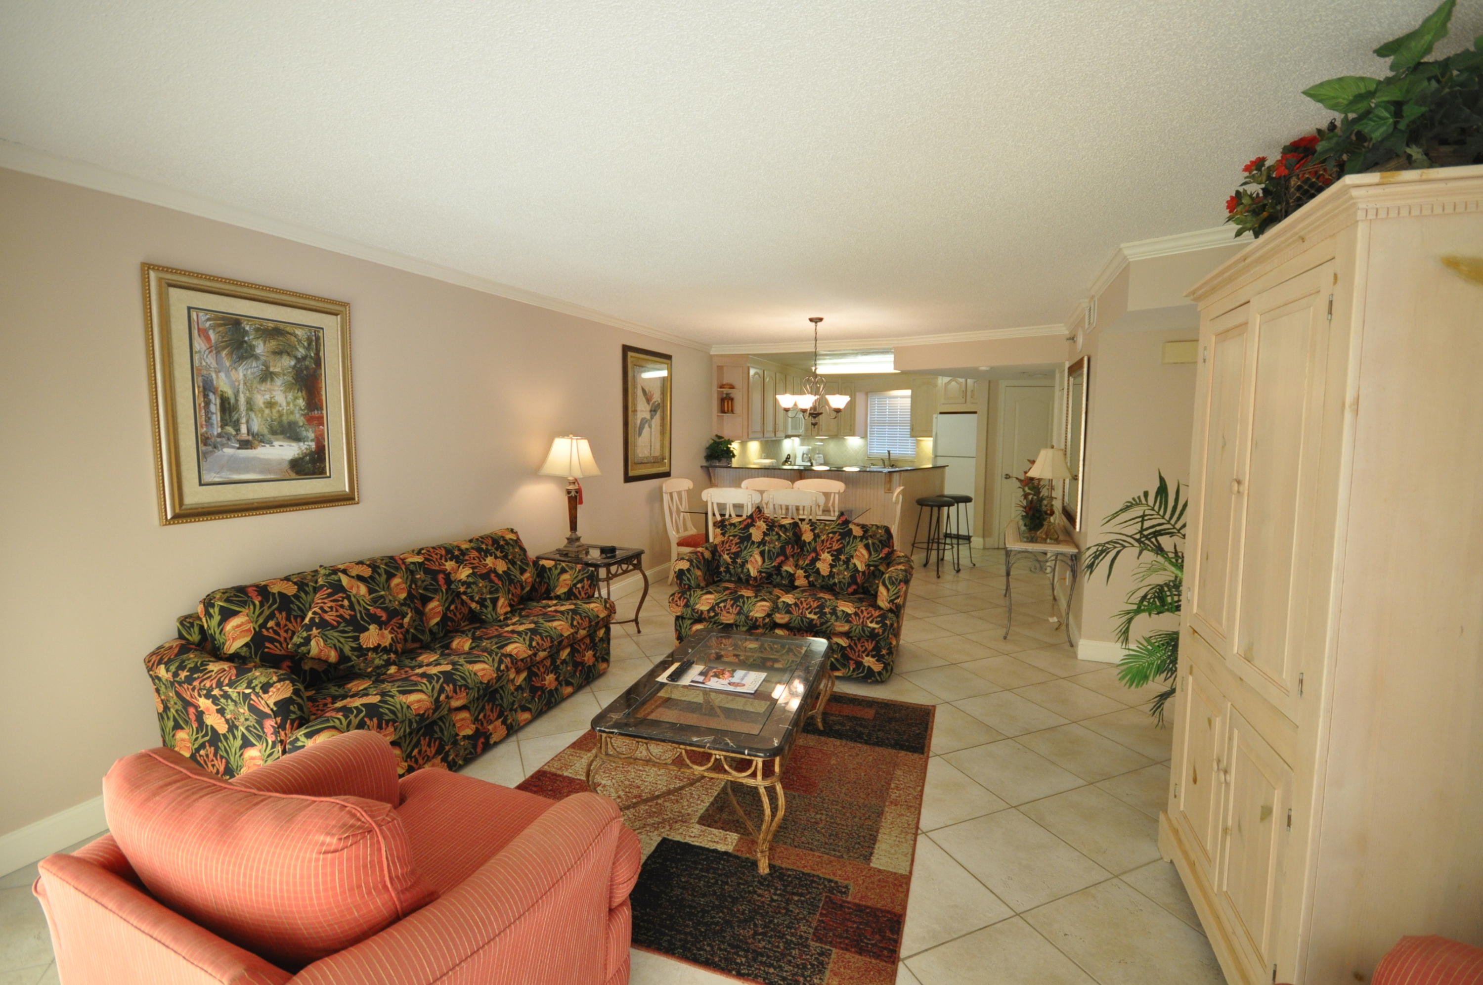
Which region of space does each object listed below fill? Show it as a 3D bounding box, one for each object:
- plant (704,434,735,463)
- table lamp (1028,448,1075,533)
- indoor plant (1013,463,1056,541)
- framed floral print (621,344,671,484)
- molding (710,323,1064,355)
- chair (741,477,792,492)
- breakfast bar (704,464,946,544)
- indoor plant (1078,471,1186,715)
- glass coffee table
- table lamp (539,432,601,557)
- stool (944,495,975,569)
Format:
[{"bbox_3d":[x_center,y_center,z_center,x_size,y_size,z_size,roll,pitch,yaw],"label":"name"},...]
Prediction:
[{"bbox_3d":[-0.238,-0.466,6.944,0.340,0.359,0.340,0,5,0],"label":"plant"},{"bbox_3d":[2.300,0.000,4.597,0.320,0.700,0.320,2,6,21],"label":"table lamp"},{"bbox_3d":[2.199,0.069,4.629,0.330,0.603,0.320,2,6,22],"label":"indoor plant"},{"bbox_3d":[-0.875,-0.729,5.867,0.040,1.230,0.880,2,6,21],"label":"framed floral print"},{"bbox_3d":[1.327,-1.590,6.464,3.650,0.095,0.090,2,6,21],"label":"molding"},{"bbox_3d":[0.167,0.364,6.326,0.540,1.000,0.540,2,6,21],"label":"chair"},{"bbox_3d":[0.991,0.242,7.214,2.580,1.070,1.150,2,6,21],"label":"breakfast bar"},{"bbox_3d":[2.081,0.469,2.922,0.880,1.406,0.880,2,6,22],"label":"indoor plant"},{"bbox_3d":[-0.053,0.989,2.636,0.705,0.423,1.144,1,5,15],"label":"glass coffee table"},{"bbox_3d":[-1.219,0.020,4.371,0.370,0.847,0.370,2,6,22],"label":"table lamp"},{"bbox_3d":[2.329,0.429,6.790,0.410,0.765,0.410,2,6,21],"label":"stool"}]

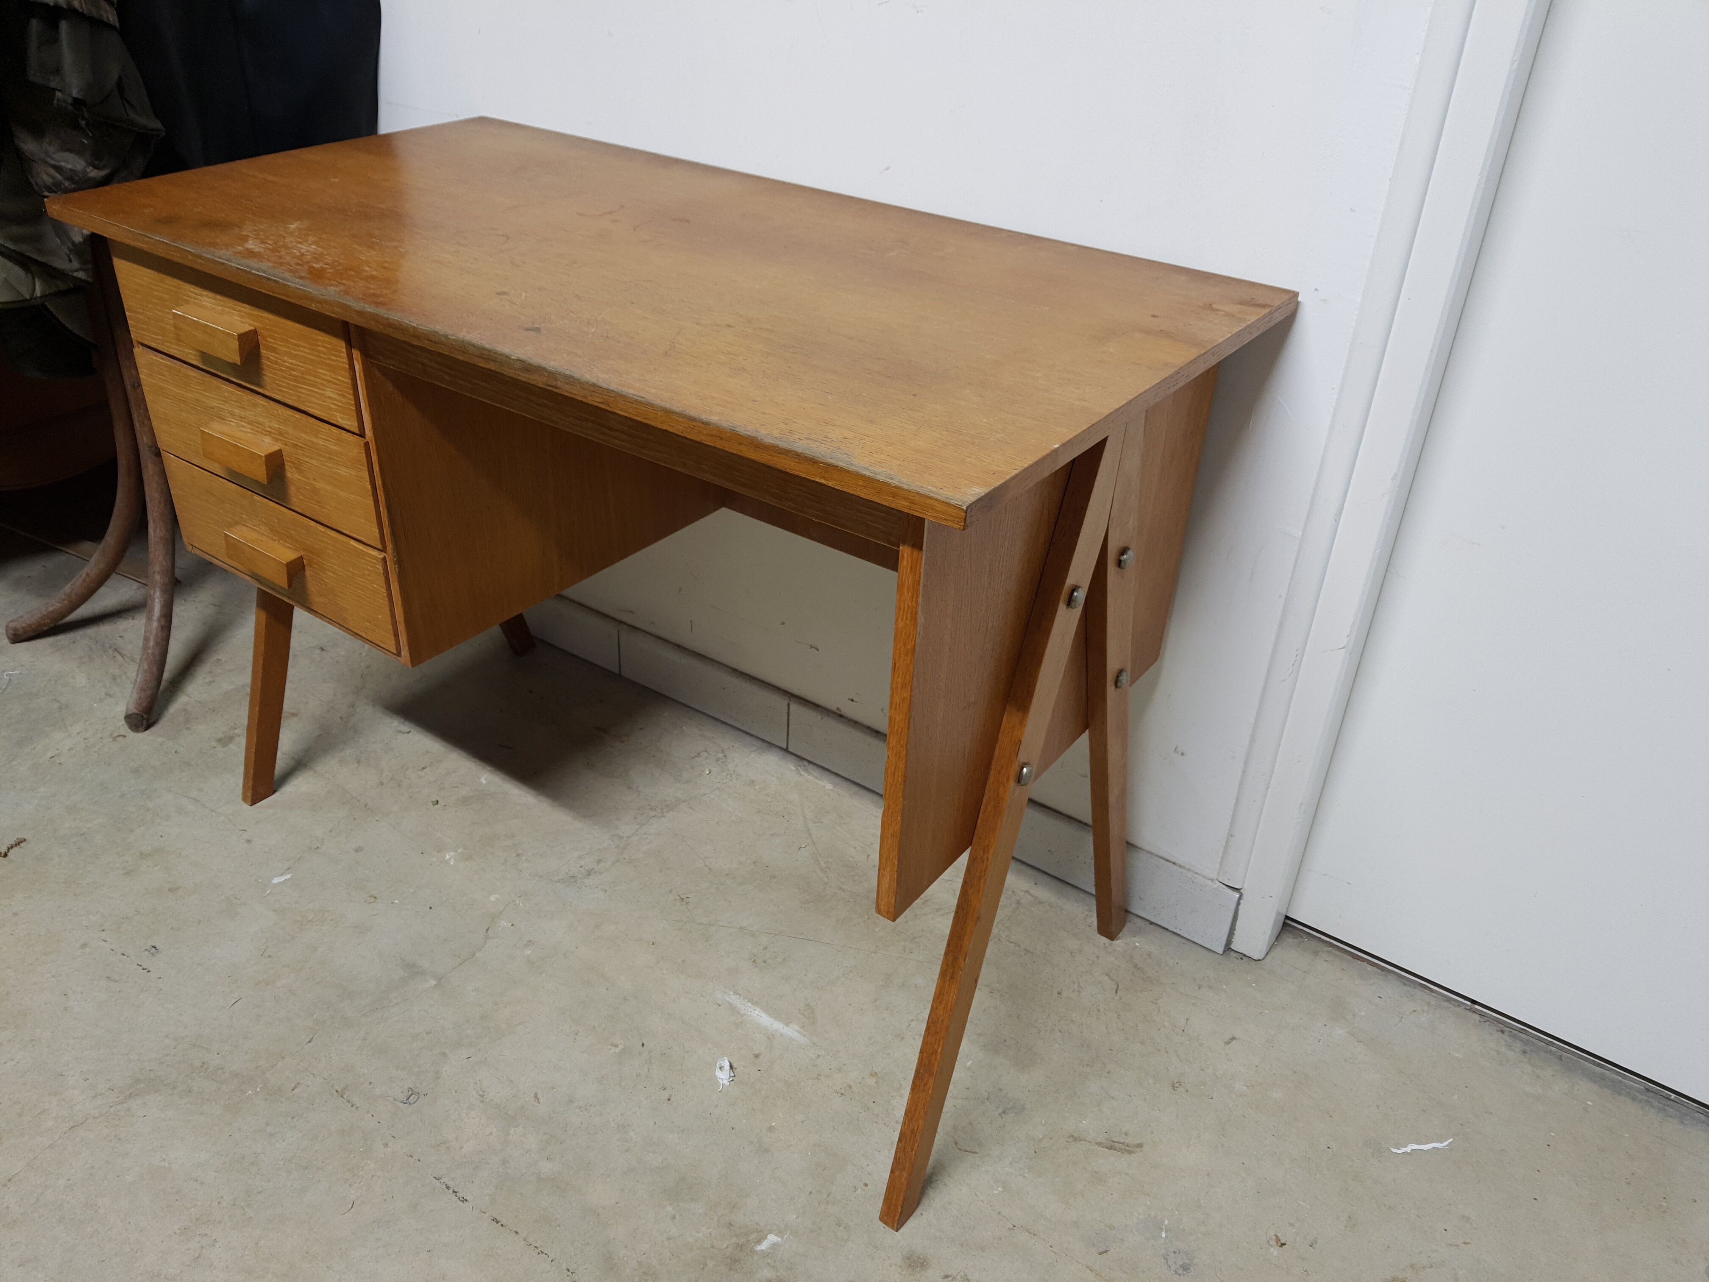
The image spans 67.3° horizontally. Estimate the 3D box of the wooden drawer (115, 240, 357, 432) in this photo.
[{"bbox_3d":[-0.455,-0.363,1.294,0.364,0.109,0.421,22,38,29],"label":"wooden drawer"}]

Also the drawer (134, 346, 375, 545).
[{"bbox_3d":[-0.460,-0.268,1.355,0.365,0.110,0.421,22,38,29],"label":"drawer"}]

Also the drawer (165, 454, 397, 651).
[{"bbox_3d":[-0.467,-0.171,1.420,0.364,0.114,0.421,22,38,29],"label":"drawer"}]

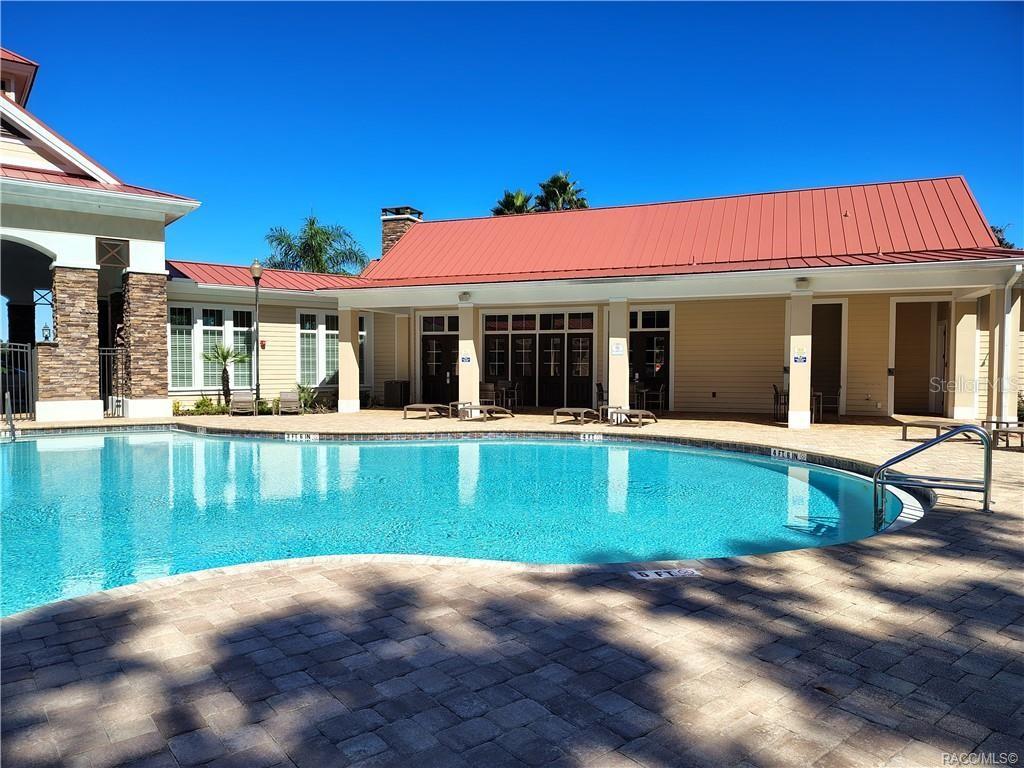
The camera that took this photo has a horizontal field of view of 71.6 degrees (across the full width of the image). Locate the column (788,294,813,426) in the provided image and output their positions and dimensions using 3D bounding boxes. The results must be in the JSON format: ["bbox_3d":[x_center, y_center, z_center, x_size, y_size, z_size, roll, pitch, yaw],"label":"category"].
[{"bbox_3d":[6.442,-0.504,15.842,0.427,3.020,0.427,1,2,22],"label":"column"}]

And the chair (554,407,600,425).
[{"bbox_3d":[1.656,0.769,17.785,0.720,0.360,1.700,1,2,30],"label":"chair"}]

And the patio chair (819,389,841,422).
[{"bbox_3d":[8.549,0.493,19.170,0.600,0.860,0.570,1,2,22],"label":"patio chair"}]

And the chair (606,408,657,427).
[{"bbox_3d":[2.941,0.789,17.202,0.720,0.360,1.700,1,2,30],"label":"chair"}]

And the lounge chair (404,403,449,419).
[{"bbox_3d":[-2.064,0.726,19.051,0.720,0.360,1.700,1,2,30],"label":"lounge chair"}]

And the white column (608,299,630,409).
[{"bbox_3d":[2.749,-0.586,17.980,0.450,3.080,0.450,1,2,22],"label":"white column"}]

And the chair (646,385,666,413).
[{"bbox_3d":[4.135,0.445,20.545,0.600,0.860,0.570,1,2,22],"label":"chair"}]

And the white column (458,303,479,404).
[{"bbox_3d":[-1.156,-0.638,19.557,0.450,3.080,0.450,1,2,22],"label":"white column"}]

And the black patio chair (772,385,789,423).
[{"bbox_3d":[7.101,0.473,18.422,0.600,0.900,0.580,1,2,22],"label":"black patio chair"}]

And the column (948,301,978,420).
[{"bbox_3d":[11.847,-0.612,18.575,0.450,3.050,0.440,1,2,22],"label":"column"}]

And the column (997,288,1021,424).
[{"bbox_3d":[9.984,-0.460,14.412,0.427,3.020,0.427,1,2,22],"label":"column"}]

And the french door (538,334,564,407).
[{"bbox_3d":[1.321,-0.436,23.694,0.930,2.440,0.090,1,2,22],"label":"french door"}]

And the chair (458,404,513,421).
[{"bbox_3d":[-0.638,0.737,18.612,0.700,0.370,1.750,1,2,22],"label":"chair"}]

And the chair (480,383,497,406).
[{"bbox_3d":[-0.825,0.423,21.018,0.570,0.860,0.620,-1,2,-20],"label":"chair"}]

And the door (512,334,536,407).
[{"bbox_3d":[0.402,-0.447,23.435,0.900,2.430,0.100,1,2,22],"label":"door"}]

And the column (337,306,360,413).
[{"bbox_3d":[-4.646,-0.639,20.317,0.427,3.020,0.427,1,2,22],"label":"column"}]

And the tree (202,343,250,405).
[{"bbox_3d":[-8.801,-0.234,21.850,1.420,2.090,1.420,-1,2,-22],"label":"tree"}]

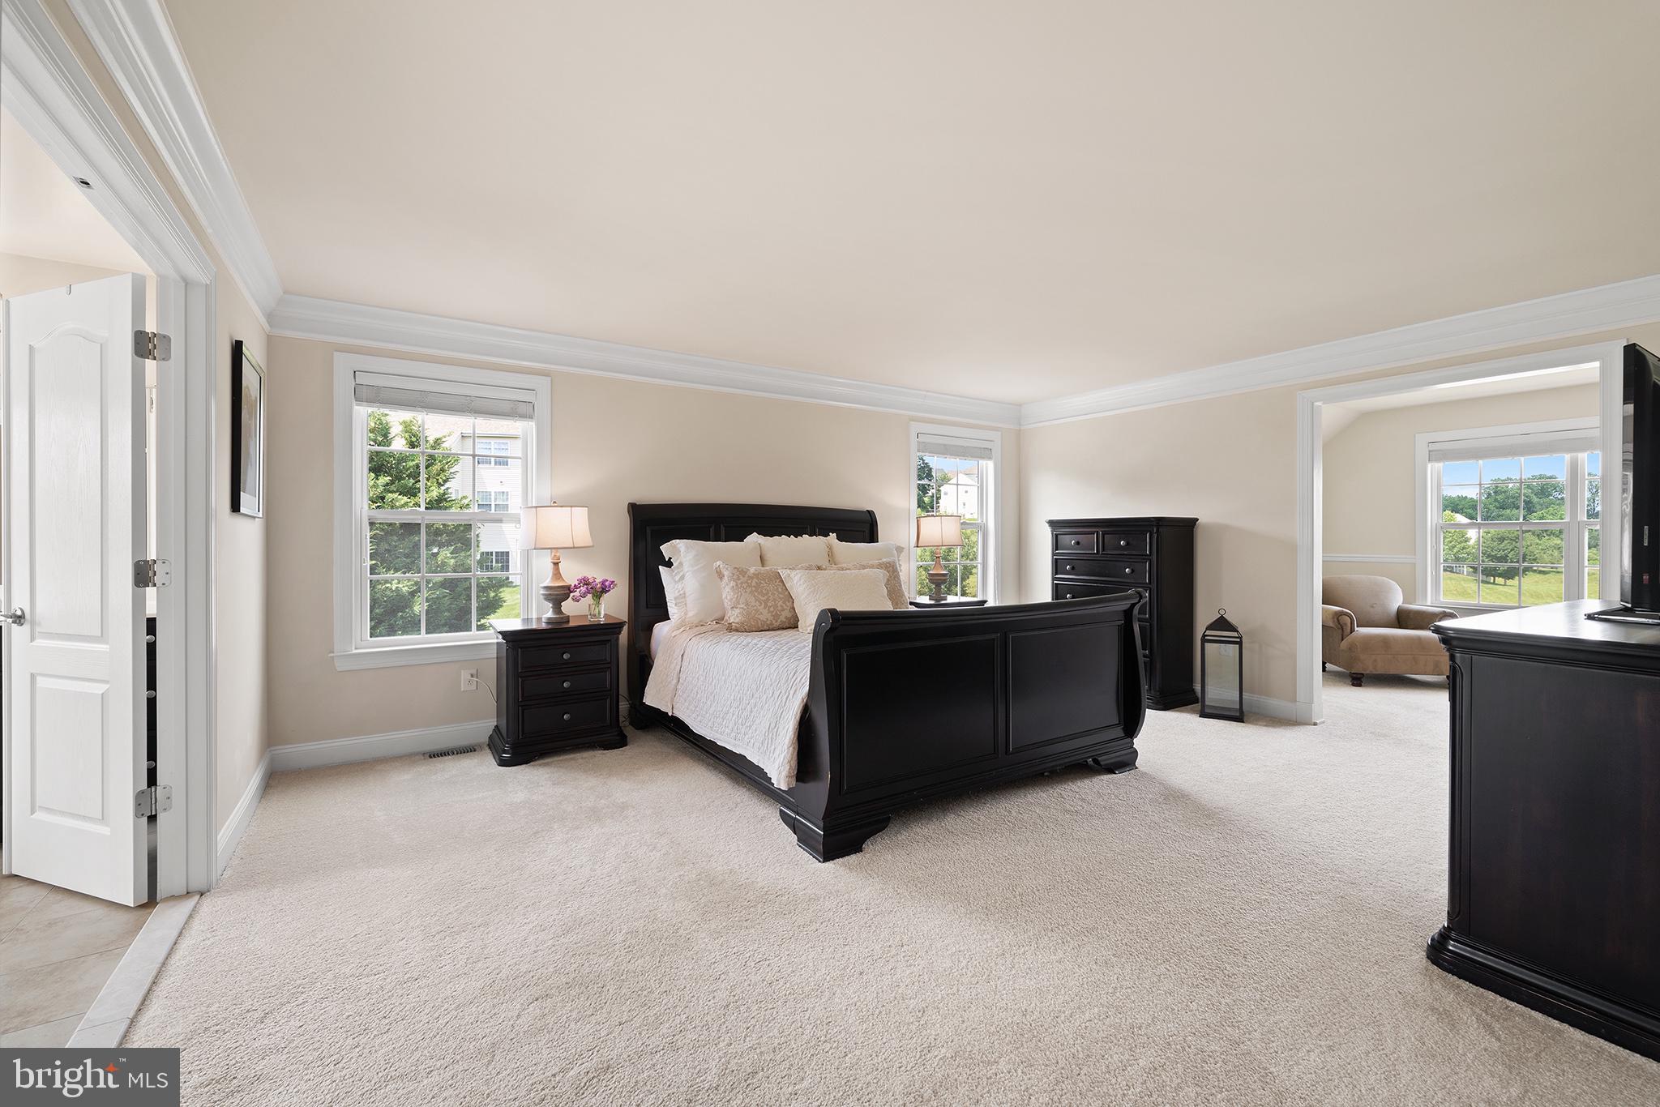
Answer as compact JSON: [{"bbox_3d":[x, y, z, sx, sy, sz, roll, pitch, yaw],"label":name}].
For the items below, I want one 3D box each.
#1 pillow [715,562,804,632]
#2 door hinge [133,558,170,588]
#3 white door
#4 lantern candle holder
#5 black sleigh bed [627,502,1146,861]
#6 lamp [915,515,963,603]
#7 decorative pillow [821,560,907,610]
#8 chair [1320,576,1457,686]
[{"bbox_3d":[-0.424,0.262,4.059,0.480,0.440,0.160,-1,-19,-30],"label":"pillow"},{"bbox_3d":[-2.169,0.062,2.068,0.022,0.091,0.078,1,1,41],"label":"door hinge"},{"bbox_3d":[-2.576,0.127,2.202,0.710,2.030,0.035,0,1,18],"label":"white door"},{"bbox_3d":[2.645,0.731,4.372,0.250,0.735,0.240,0,1,27],"label":"lantern candle holder"},{"bbox_3d":[0.165,0.384,3.746,1.910,1.450,2.220,-1,1,-32],"label":"black sleigh bed"},{"bbox_3d":[0.854,0.036,5.120,0.370,0.690,0.370,0,1,0],"label":"lamp"},{"bbox_3d":[0.222,0.217,4.184,0.640,0.450,0.160,-1,-27,-31],"label":"decorative pillow"},{"bbox_3d":[4.703,0.641,5.471,0.780,0.860,0.880,0,1,20],"label":"chair"}]

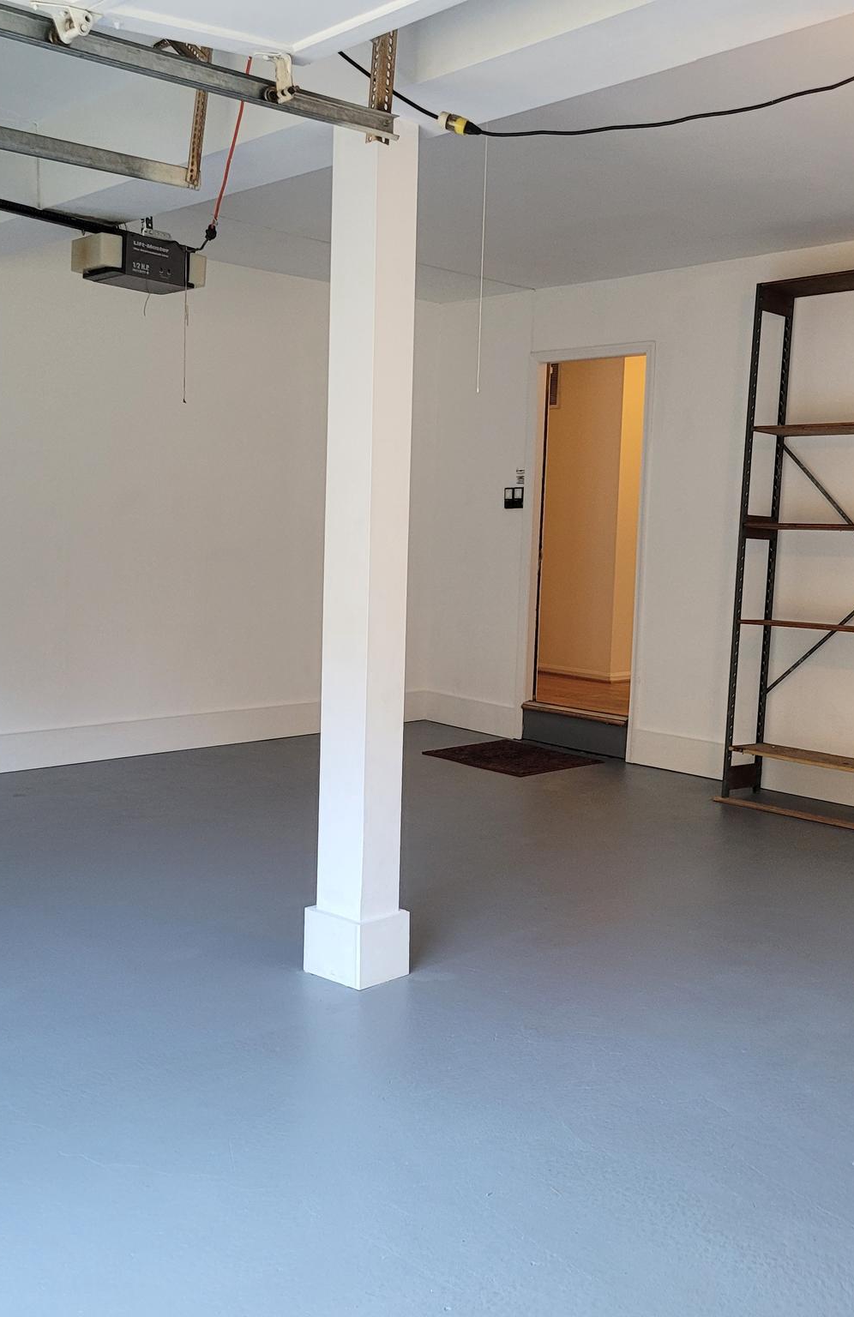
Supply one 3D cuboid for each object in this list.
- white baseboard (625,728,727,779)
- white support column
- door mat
[{"bbox_3d":[1.360,0.516,7.139,0.022,0.200,0.620,-4,9,-42],"label":"white baseboard"},{"bbox_3d":[-0.173,-0.274,3.807,0.232,2.436,0.211,7,9,42],"label":"white support column"},{"bbox_3d":[0.485,0.552,7.429,0.720,0.015,0.815,-4,9,-42],"label":"door mat"}]

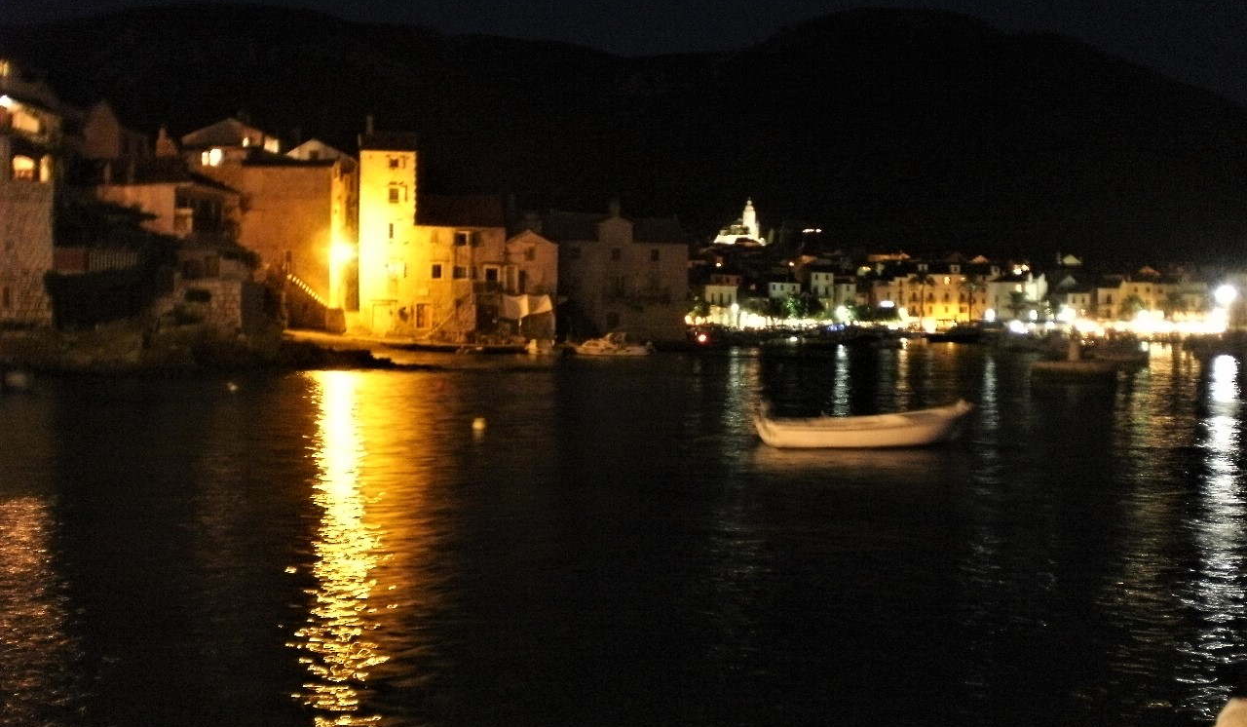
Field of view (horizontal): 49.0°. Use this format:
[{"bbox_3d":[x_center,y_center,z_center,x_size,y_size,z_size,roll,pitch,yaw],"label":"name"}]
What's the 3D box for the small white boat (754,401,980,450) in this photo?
[{"bbox_3d":[4.507,1.093,25.668,4.150,0.900,1.500,0,1,-5],"label":"small white boat"}]

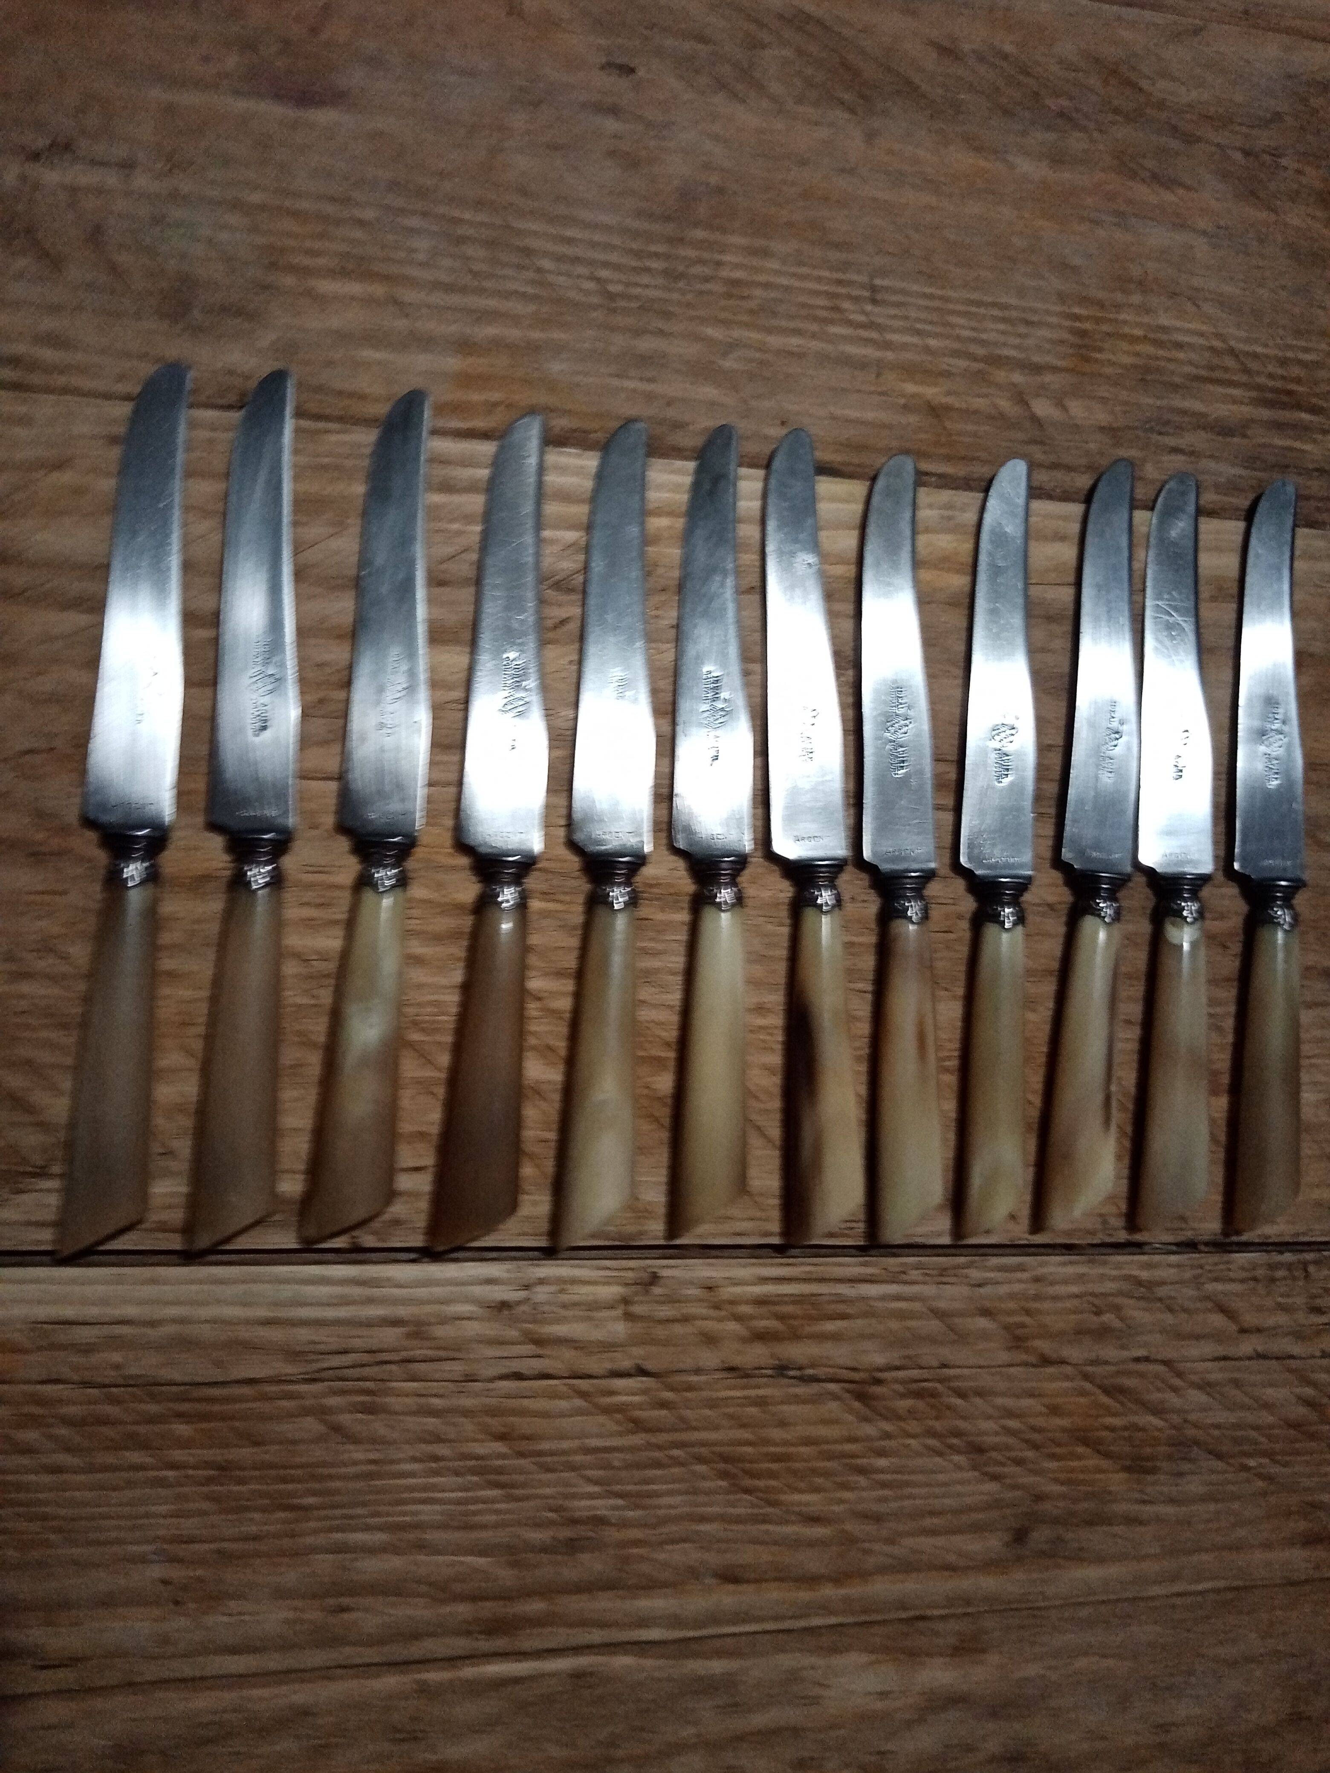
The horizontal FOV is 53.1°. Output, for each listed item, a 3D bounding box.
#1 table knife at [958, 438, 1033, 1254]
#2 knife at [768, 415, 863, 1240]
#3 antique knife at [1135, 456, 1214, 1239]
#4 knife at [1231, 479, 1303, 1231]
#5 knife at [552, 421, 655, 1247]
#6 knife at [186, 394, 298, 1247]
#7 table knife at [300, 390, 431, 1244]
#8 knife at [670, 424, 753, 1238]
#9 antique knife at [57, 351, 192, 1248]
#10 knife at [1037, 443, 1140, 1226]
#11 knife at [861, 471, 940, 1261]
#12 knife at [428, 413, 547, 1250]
[{"bbox_3d":[0.101,-0.015,0.403,0.024,0.015,0.238,4,85,-11],"label":"table knife"},{"bbox_3d":[0.042,-0.018,0.391,0.023,0.015,0.239,-1,86,-12],"label":"knife"},{"bbox_3d":[0.159,-0.015,0.414,0.026,0.015,0.237,3,85,-11],"label":"antique knife"},{"bbox_3d":[0.191,-0.013,0.421,0.025,0.015,0.239,3,85,-11],"label":"knife"},{"bbox_3d":[-0.015,-0.019,0.380,0.024,0.015,0.237,3,85,-11],"label":"knife"},{"bbox_3d":[-0.111,-0.024,0.360,0.023,0.015,0.240,2,85,-11],"label":"knife"},{"bbox_3d":[-0.078,-0.023,0.367,0.023,0.015,0.238,5,85,-11],"label":"table knife"},{"bbox_3d":[0.014,-0.019,0.386,0.024,0.015,0.237,1,85,-11],"label":"knife"},{"bbox_3d":[-0.142,-0.024,0.354,0.023,0.015,0.239,3,85,-11],"label":"antique knife"},{"bbox_3d":[0.134,-0.016,0.409,0.024,0.015,0.239,6,84,-11],"label":"knife"},{"bbox_3d":[0.070,-0.015,0.397,0.022,0.015,0.236,0,86,-11],"label":"knife"},{"bbox_3d":[-0.045,-0.019,0.373,0.023,0.015,0.238,4,85,-11],"label":"knife"}]

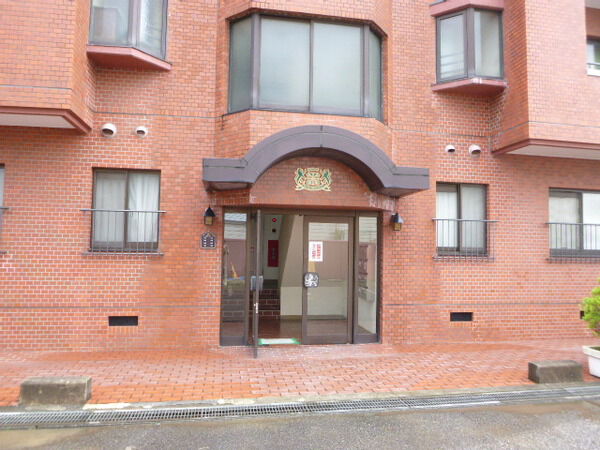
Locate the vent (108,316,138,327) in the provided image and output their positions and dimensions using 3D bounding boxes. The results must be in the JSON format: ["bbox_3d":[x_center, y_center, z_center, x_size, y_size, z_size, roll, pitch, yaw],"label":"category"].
[{"bbox_3d":[-2.550,1.398,6.278,0.402,0.145,0.050,1,-4,-10],"label":"vent"}]

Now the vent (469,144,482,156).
[{"bbox_3d":[2.978,-1.248,7.360,0.205,0.200,0.130,1,-4,-10],"label":"vent"}]

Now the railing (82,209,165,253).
[{"bbox_3d":[-2.558,0.109,6.288,1.166,0.643,0.110,1,-4,-10],"label":"railing"}]

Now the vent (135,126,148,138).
[{"bbox_3d":[-2.351,-1.382,6.440,0.165,0.160,0.110,1,-4,-10],"label":"vent"}]

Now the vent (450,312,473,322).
[{"bbox_3d":[2.680,1.530,7.191,0.395,0.145,0.050,1,-4,-10],"label":"vent"}]

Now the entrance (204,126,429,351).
[{"bbox_3d":[0.180,0.266,6.320,3.112,3.179,1.050,1,-4,-10],"label":"entrance"}]

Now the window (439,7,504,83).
[{"bbox_3d":[2.863,-2.982,7.331,1.038,1.206,0.360,1,-4,-10],"label":"window"}]

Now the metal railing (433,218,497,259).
[{"bbox_3d":[2.752,0.245,7.214,1.166,0.643,0.110,1,-4,-10],"label":"metal railing"}]

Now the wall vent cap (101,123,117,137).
[{"bbox_3d":[-2.800,-1.385,6.351,0.205,0.200,0.130,1,-4,-10],"label":"wall vent cap"}]

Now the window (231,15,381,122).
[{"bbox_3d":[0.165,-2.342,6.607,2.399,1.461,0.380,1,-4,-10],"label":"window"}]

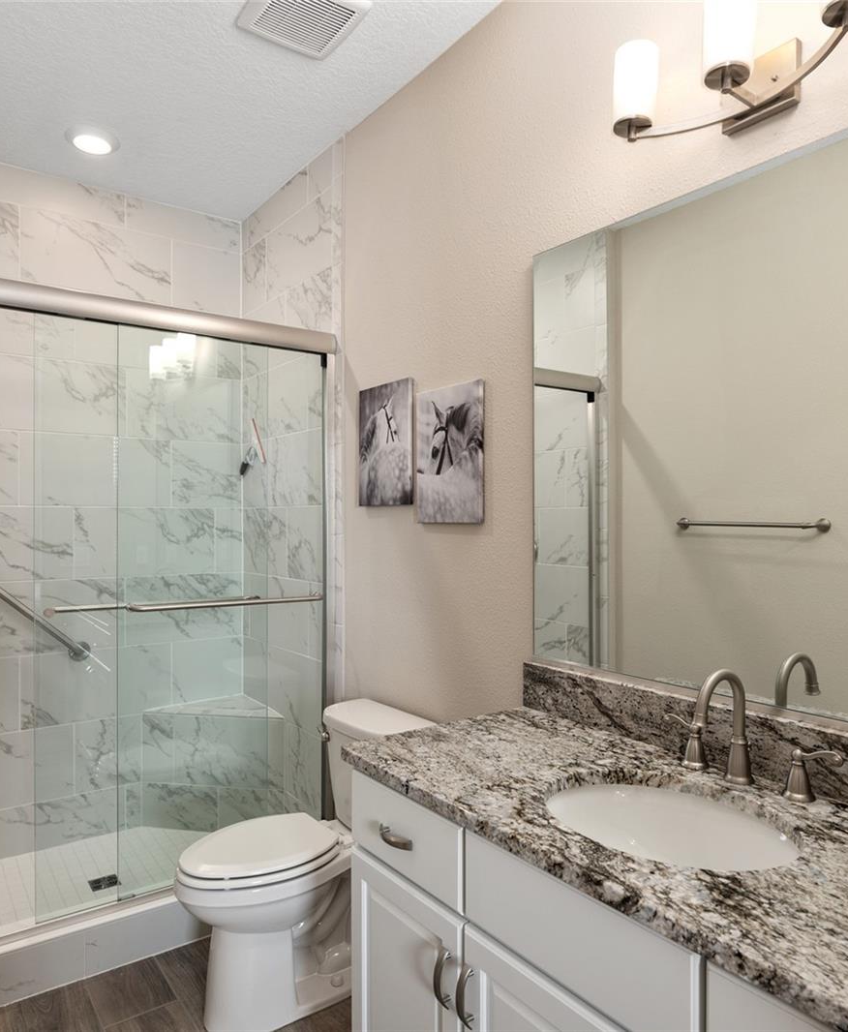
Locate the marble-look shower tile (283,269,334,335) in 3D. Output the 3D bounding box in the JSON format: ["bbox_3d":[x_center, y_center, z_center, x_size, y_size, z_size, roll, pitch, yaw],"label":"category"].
[{"bbox_3d":[-0.459,-0.796,2.755,0.010,0.300,0.406,0,0,-37],"label":"marble-look shower tile"}]

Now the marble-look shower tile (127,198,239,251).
[{"bbox_3d":[-1.087,-1.327,3.145,0.510,0.150,0.010,0,0,-34],"label":"marble-look shower tile"}]

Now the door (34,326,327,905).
[{"bbox_3d":[-0.761,0.300,2.316,0.954,1.837,0.060,0,0,-34],"label":"door"}]

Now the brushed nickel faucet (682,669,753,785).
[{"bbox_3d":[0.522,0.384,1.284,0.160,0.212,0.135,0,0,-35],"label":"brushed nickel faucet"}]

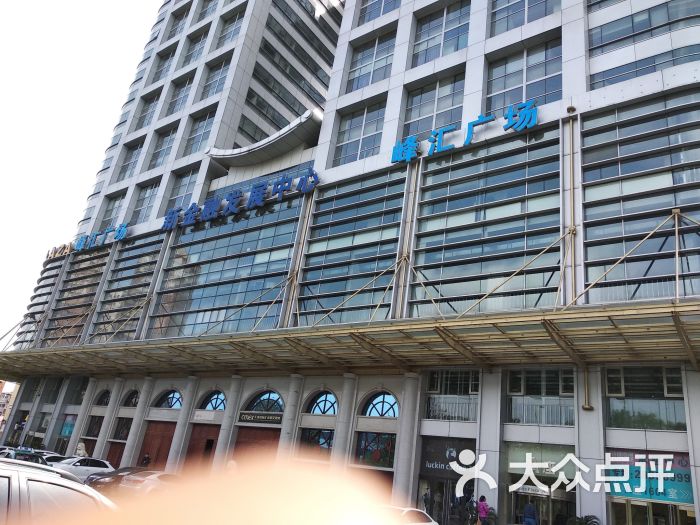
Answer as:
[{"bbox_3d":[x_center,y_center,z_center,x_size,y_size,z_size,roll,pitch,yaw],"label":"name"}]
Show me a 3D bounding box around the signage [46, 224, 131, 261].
[{"bbox_3d":[-27.402,-1.977,54.434,14.985,2.065,0.300,-9,-29,35],"label":"signage"}]

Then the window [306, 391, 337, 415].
[{"bbox_3d":[-1.435,8.360,31.335,2.760,1.368,0.200,-9,-29,35],"label":"window"}]

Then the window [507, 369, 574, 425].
[{"bbox_3d":[8.809,6.093,24.073,3.384,2.544,0.200,-9,-29,35],"label":"window"}]

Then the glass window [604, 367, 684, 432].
[{"bbox_3d":[12.985,5.973,23.258,3.164,2.814,0.150,-9,-29,35],"label":"glass window"}]

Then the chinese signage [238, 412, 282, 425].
[{"bbox_3d":[-5.591,9.867,33.244,4.300,0.660,0.120,-9,-29,36],"label":"chinese signage"}]

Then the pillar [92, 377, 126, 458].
[{"bbox_3d":[-19.604,12.951,42.438,0.780,7.200,0.780,-9,-29,36],"label":"pillar"}]

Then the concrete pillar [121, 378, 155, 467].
[{"bbox_3d":[-16.266,12.381,40.039,0.780,7.180,0.780,-9,-29,36],"label":"concrete pillar"}]

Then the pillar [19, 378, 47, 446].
[{"bbox_3d":[-29.508,14.504,50.002,1.080,7.588,0.792,-9,-29,35],"label":"pillar"}]

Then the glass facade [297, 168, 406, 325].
[{"bbox_3d":[0.077,-0.713,32.404,7.400,10.500,0.500,-9,-29,36],"label":"glass facade"}]

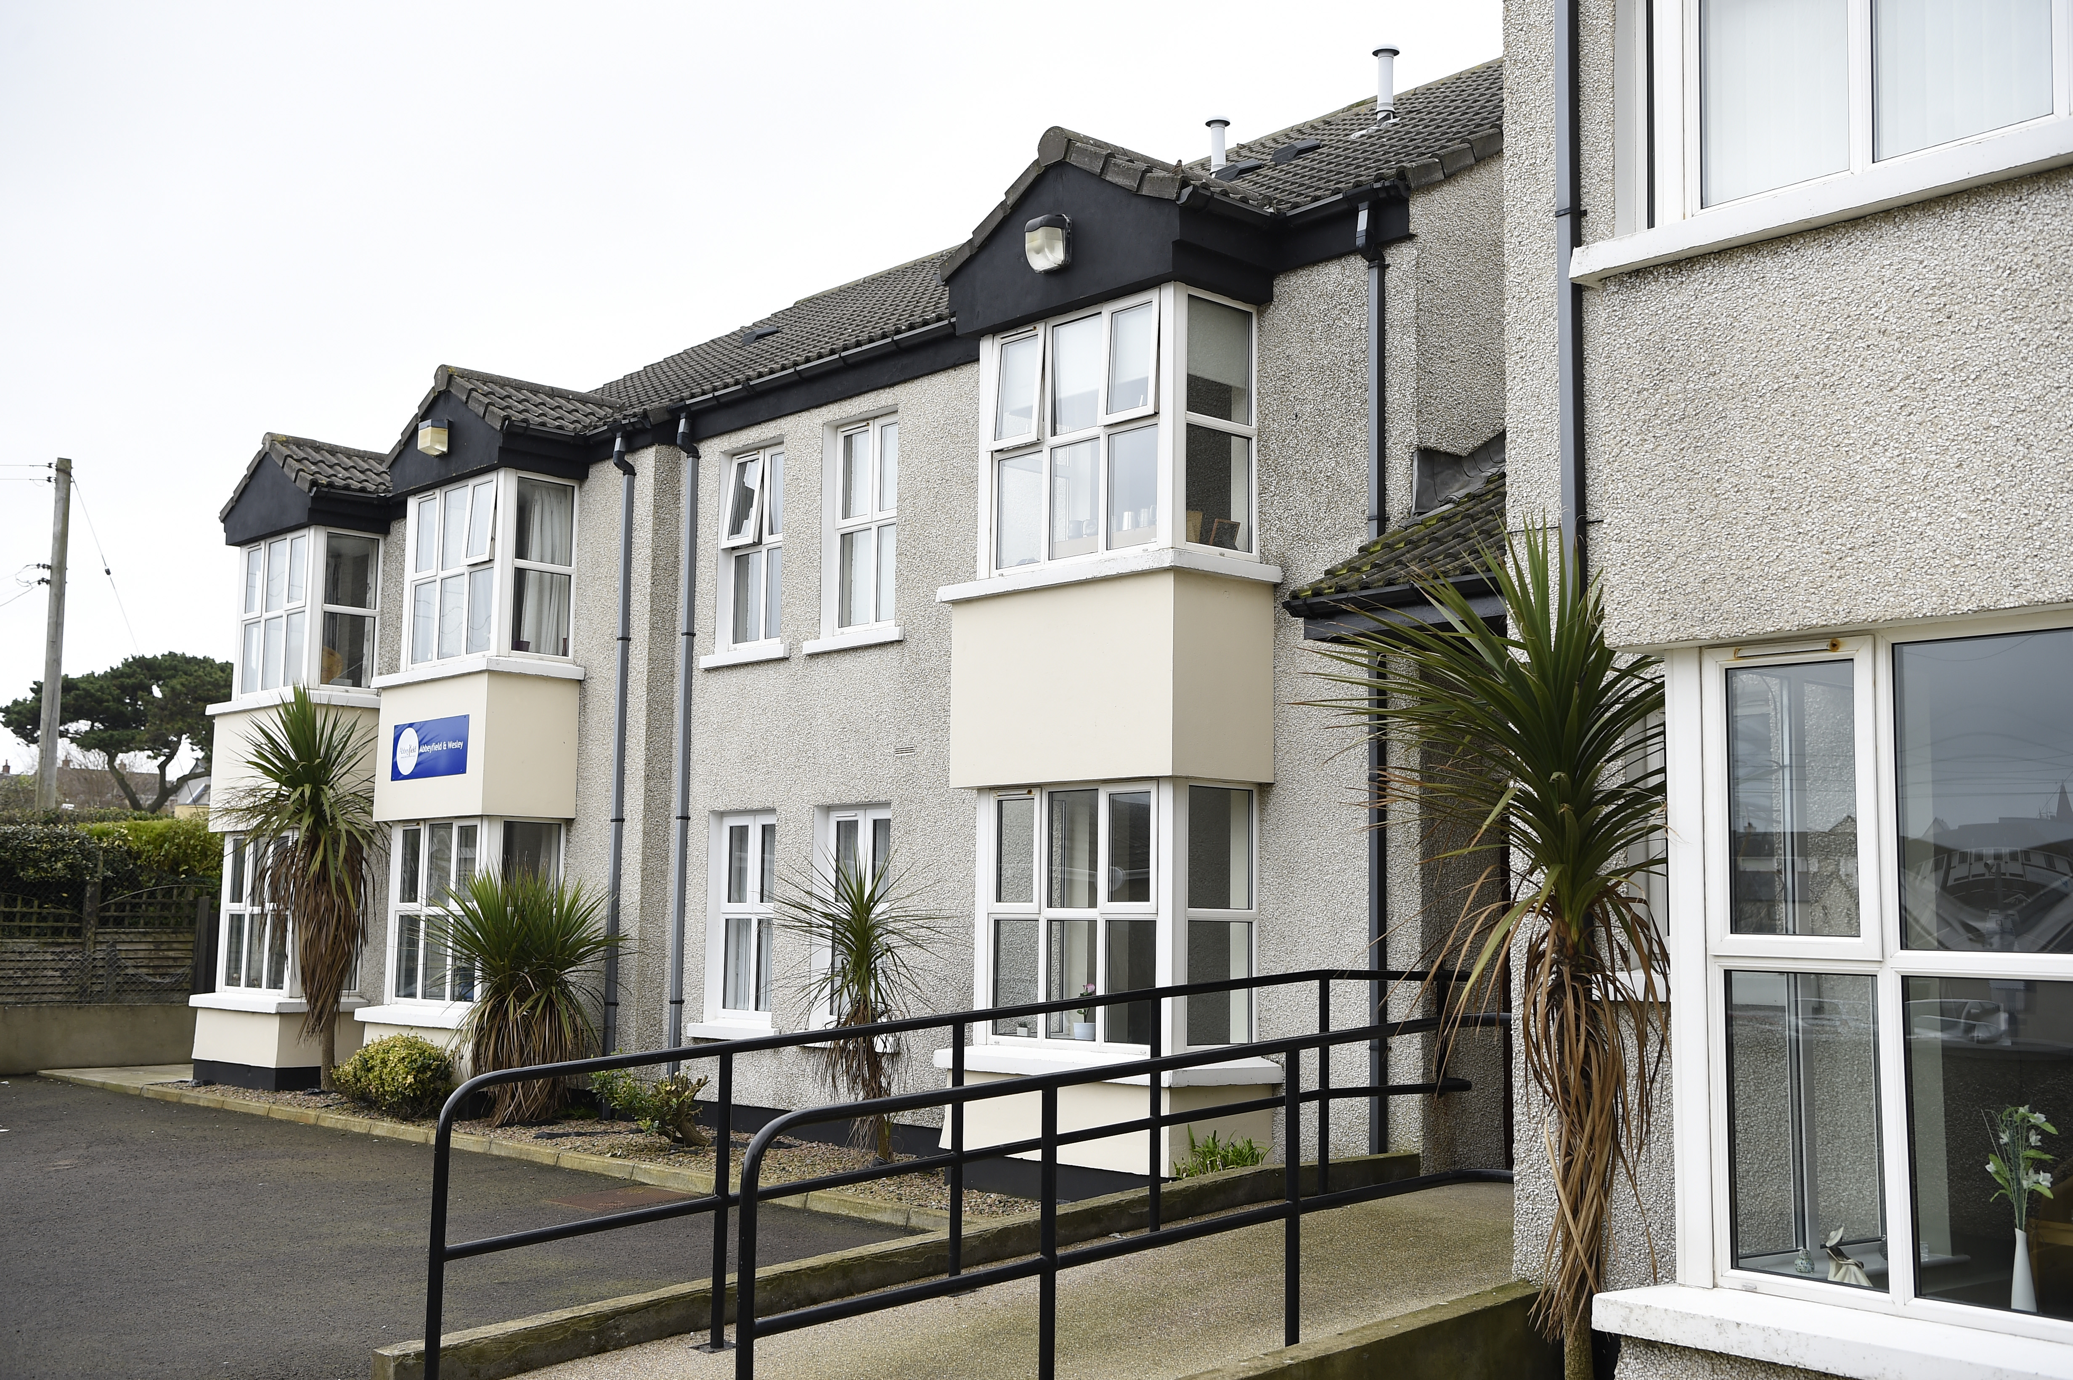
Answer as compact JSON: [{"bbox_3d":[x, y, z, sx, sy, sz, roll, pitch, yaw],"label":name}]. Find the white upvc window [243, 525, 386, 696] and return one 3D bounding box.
[{"bbox_3d":[-6.642,-0.636,20.950,0.652,1.438,1.574,7,-9,-41],"label":"white upvc window"}]

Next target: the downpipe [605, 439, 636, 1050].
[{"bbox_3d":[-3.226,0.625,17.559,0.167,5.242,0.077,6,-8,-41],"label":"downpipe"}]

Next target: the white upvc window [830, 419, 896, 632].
[{"bbox_3d":[-1.118,-1.157,16.073,0.068,1.505,0.868,6,-8,-41],"label":"white upvc window"}]

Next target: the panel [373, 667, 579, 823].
[{"bbox_3d":[-4.420,0.497,18.139,0.790,1.069,1.773,7,-9,-41],"label":"panel"}]

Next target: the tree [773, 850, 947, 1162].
[{"bbox_3d":[-1.082,1.941,14.153,0.979,1.832,0.979,1,-6,0],"label":"tree"}]

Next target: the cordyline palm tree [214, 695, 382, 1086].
[{"bbox_3d":[-6.367,1.729,19.997,1.325,3.450,1.325,6,-8,-41],"label":"cordyline palm tree"}]

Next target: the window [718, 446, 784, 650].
[{"bbox_3d":[-1.948,-1.006,16.311,0.153,1.464,0.801,7,-9,-41],"label":"window"}]

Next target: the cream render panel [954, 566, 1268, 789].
[{"bbox_3d":[0.402,0.007,12.804,0.772,1.069,1.773,7,-9,-41],"label":"cream render panel"}]

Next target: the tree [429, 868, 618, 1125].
[{"bbox_3d":[-3.826,2.278,17.184,1.282,1.824,1.282,6,-8,-41],"label":"tree"}]

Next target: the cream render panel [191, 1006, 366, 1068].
[{"bbox_3d":[-6.738,3.079,20.474,0.792,0.452,1.813,7,-9,-41],"label":"cream render panel"}]

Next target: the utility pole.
[{"bbox_3d":[-12.719,0.771,29.590,0.260,7.600,0.260,6,-8,-41],"label":"utility pole"}]

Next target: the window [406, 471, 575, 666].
[{"bbox_3d":[-4.488,-0.911,18.841,0.694,1.518,1.633,6,-8,-41],"label":"window"}]

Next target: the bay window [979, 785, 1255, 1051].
[{"bbox_3d":[0.421,1.264,12.712,0.652,1.450,1.574,7,-9,-41],"label":"bay window"}]

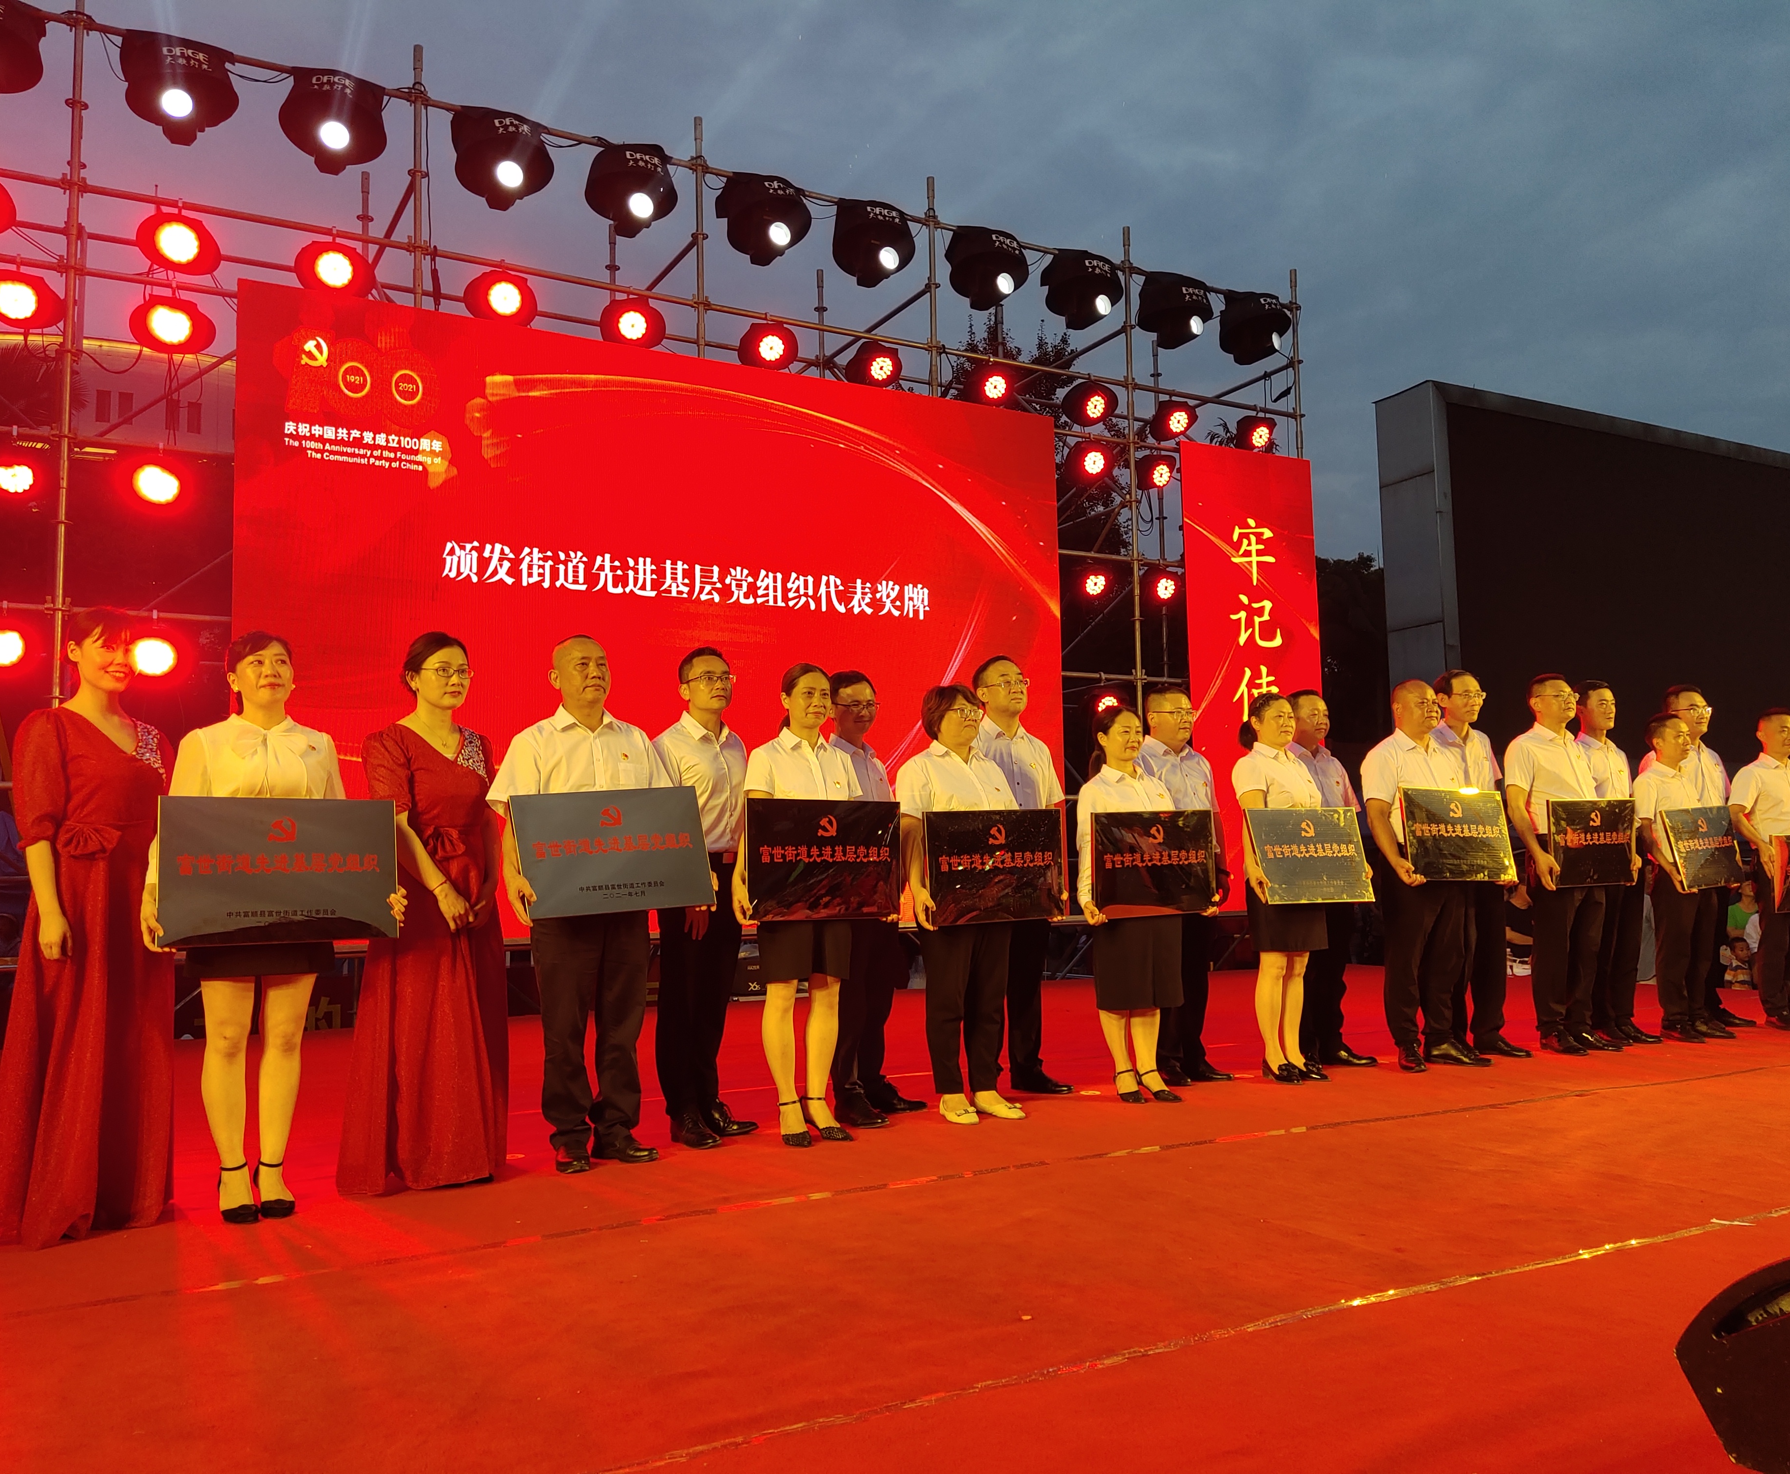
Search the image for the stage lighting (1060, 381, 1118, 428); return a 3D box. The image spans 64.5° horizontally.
[{"bbox_3d":[1.602,-2.749,11.709,0.430,0.310,0.270,2,-6,-28],"label":"stage lighting"}]

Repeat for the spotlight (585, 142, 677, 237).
[{"bbox_3d":[-1.868,-3.883,10.067,0.570,0.540,0.450,2,-6,-29],"label":"spotlight"}]

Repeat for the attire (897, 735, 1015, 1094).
[{"bbox_3d":[0.268,0.686,5.479,0.480,1.348,0.330,2,-6,-29],"label":"attire"}]

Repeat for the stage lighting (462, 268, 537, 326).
[{"bbox_3d":[-2.637,-2.935,9.485,0.460,0.350,0.290,2,-5,-29],"label":"stage lighting"}]

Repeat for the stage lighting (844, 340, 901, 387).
[{"bbox_3d":[-0.165,-2.856,10.870,0.410,0.320,0.360,2,-6,-29],"label":"stage lighting"}]

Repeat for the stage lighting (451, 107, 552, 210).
[{"bbox_3d":[-2.633,-3.875,9.489,0.560,0.560,0.450,2,-6,-27],"label":"stage lighting"}]

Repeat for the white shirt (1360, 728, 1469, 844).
[{"bbox_3d":[2.373,0.221,6.480,0.450,0.530,0.300,2,-5,-25],"label":"white shirt"}]

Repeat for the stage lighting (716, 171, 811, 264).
[{"bbox_3d":[-0.978,-3.826,10.516,0.620,0.580,0.550,3,-7,-37],"label":"stage lighting"}]

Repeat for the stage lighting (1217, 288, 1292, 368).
[{"bbox_3d":[3.246,-3.696,12.822,0.570,0.550,0.530,3,-6,-40],"label":"stage lighting"}]

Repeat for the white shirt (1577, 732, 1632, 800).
[{"bbox_3d":[3.431,0.238,6.978,0.480,0.580,0.280,2,-6,-29],"label":"white shirt"}]

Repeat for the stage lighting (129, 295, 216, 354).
[{"bbox_3d":[-4.283,-2.444,8.415,0.430,0.310,0.270,2,-6,-28],"label":"stage lighting"}]

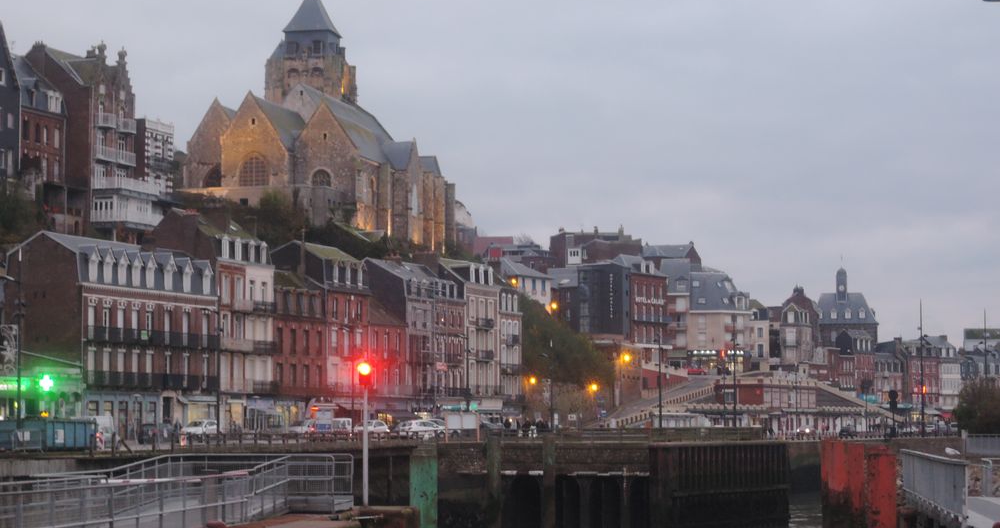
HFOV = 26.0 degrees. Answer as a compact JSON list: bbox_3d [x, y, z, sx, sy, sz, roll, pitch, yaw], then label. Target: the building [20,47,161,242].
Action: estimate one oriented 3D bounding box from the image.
[{"bbox_3d":[-39.083,-11.471,205.989,11.000,18.820,8.000,-2,-5,23],"label":"building"}]

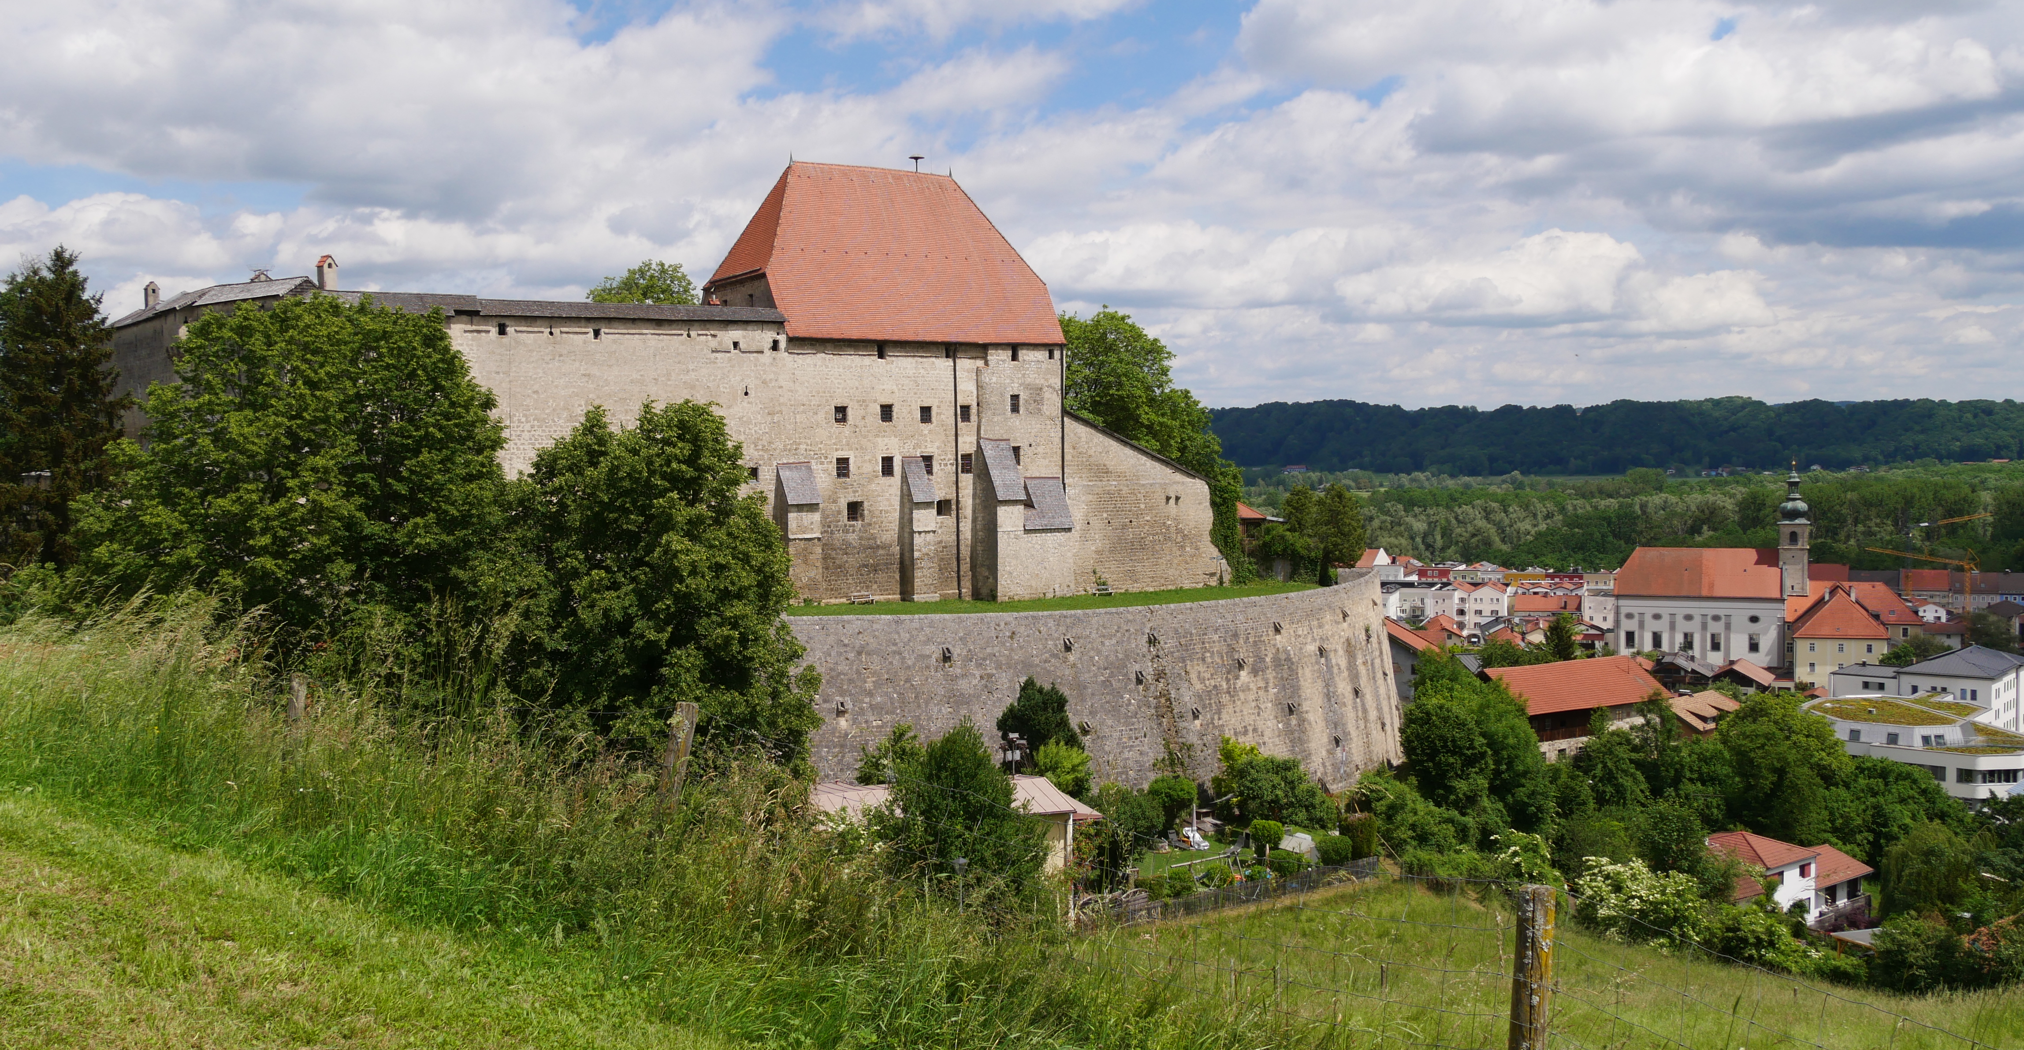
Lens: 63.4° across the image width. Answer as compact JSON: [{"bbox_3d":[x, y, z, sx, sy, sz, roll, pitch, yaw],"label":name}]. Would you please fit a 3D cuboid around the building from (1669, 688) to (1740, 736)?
[{"bbox_3d":[88.320,25.790,212.000,11.800,7.800,8.800,-3,4,-40],"label":"building"}]

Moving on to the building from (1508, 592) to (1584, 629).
[{"bbox_3d":[126.620,20.600,388.000,15.800,8.200,9.500,0,3,8],"label":"building"}]

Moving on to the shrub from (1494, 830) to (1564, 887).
[{"bbox_3d":[26.250,17.070,83.000,3.600,3.300,3.400,0,3,18],"label":"shrub"}]

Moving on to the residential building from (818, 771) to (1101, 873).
[{"bbox_3d":[-2.570,14.260,75.000,13.000,5.500,8.500,-1,3,1],"label":"residential building"}]

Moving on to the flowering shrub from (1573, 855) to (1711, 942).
[{"bbox_3d":[31.090,18.450,81.000,6.500,4.300,5.200,0,3,21],"label":"flowering shrub"}]

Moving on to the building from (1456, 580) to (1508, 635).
[{"bbox_3d":[108.660,18.920,377.000,11.000,12.500,12.000,0,3,12],"label":"building"}]

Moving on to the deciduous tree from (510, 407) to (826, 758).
[{"bbox_3d":[-7.840,1.710,37.000,6.900,9.200,6.700,-1,3,-12],"label":"deciduous tree"}]

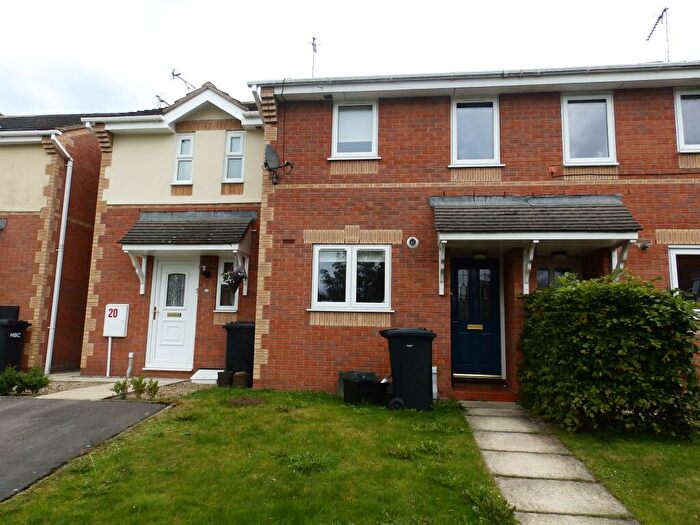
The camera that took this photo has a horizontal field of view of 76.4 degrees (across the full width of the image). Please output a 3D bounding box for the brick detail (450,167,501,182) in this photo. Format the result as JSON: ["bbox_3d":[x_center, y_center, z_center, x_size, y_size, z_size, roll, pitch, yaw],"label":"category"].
[{"bbox_3d":[1.959,-1.349,6.923,0.747,0.218,0.090,0,-7,7],"label":"brick detail"}]

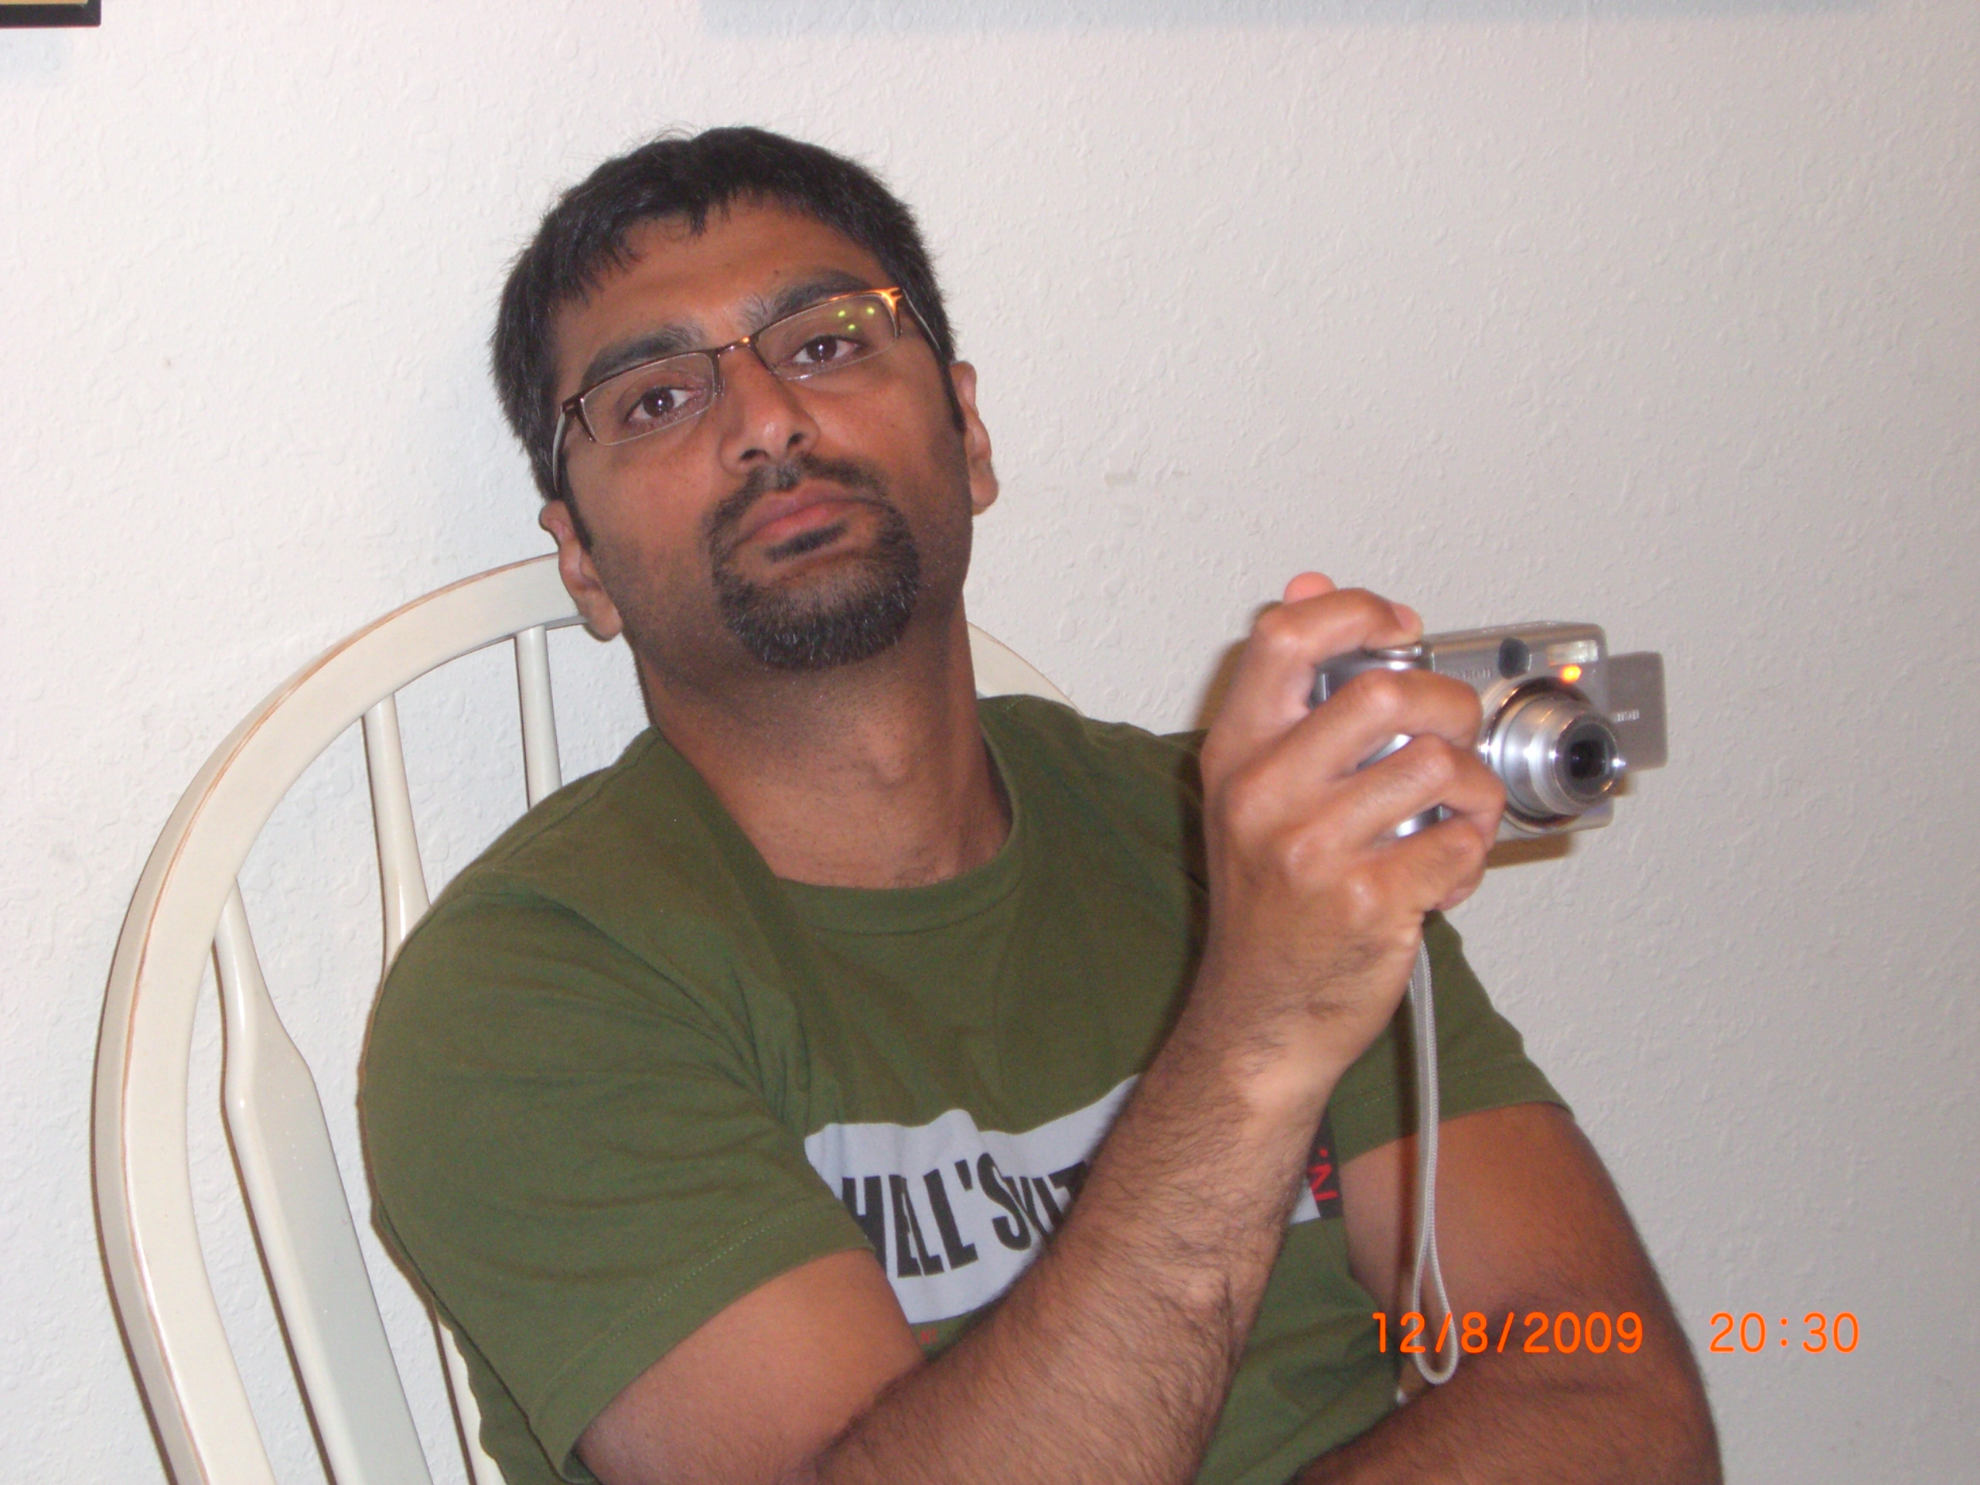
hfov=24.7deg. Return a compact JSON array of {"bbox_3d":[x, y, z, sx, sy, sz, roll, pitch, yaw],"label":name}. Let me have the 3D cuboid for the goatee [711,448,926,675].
[{"bbox_3d":[-0.064,-0.068,1.694,0.068,0.073,0.042,-19,-13,-7],"label":"goatee"}]

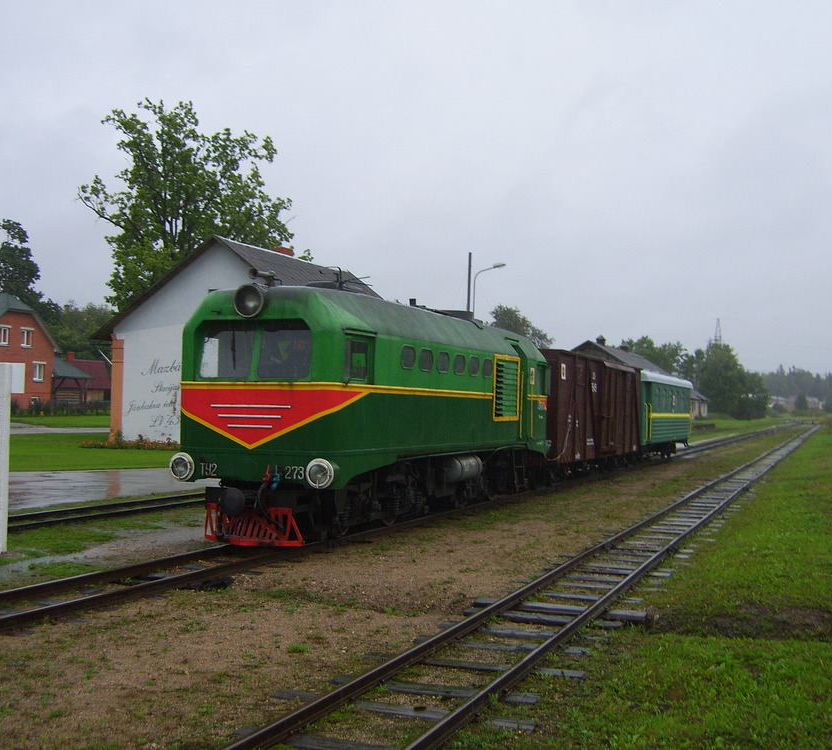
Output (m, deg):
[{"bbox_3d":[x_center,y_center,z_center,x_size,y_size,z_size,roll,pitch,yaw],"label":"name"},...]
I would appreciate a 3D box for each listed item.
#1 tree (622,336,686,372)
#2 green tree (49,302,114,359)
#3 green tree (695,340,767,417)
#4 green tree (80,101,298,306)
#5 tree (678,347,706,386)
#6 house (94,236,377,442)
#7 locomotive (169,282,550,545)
[{"bbox_3d":[31.262,0.379,144.814,9.500,10.940,9.500,1,-2,12],"label":"tree"},{"bbox_3d":[-38.209,-2.293,124.789,8.500,12.390,8.500,2,-2,-17],"label":"green tree"},{"bbox_3d":[38.824,0.704,134.831,9.000,9.900,9.000,1,-2,16],"label":"green tree"},{"bbox_3d":[-12.136,-5.945,57.705,11.800,17.340,11.800,2,-2,-12],"label":"green tree"},{"bbox_3d":[36.426,1.091,144.834,4.200,9.720,4.200,1,-2,14],"label":"tree"},{"bbox_3d":[-5.319,-1.082,44.546,11.000,7.500,10.200,0,-2,23],"label":"house"},{"bbox_3d":[-0.194,0.563,17.505,2.350,3.320,10.600,0,-2,20],"label":"locomotive"}]

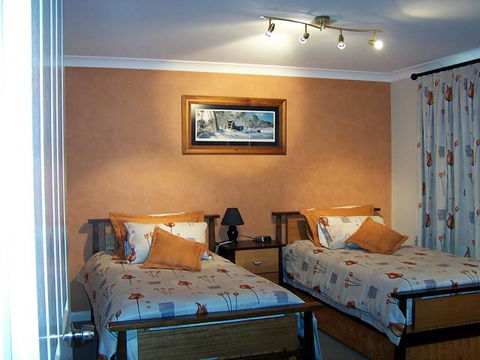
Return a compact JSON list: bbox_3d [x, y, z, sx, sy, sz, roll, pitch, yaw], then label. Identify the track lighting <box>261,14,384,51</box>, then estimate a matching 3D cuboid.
[{"bbox_3d":[0.556,-0.985,3.190,0.890,0.200,0.150,-1,2,-20],"label":"track lighting"}]

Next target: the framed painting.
[{"bbox_3d":[-0.035,-0.528,4.785,1.070,0.565,0.035,-1,2,-16],"label":"framed painting"}]

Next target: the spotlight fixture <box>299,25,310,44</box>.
[{"bbox_3d":[0.427,-0.955,3.190,0.080,0.125,0.095,-1,2,-21],"label":"spotlight fixture"}]

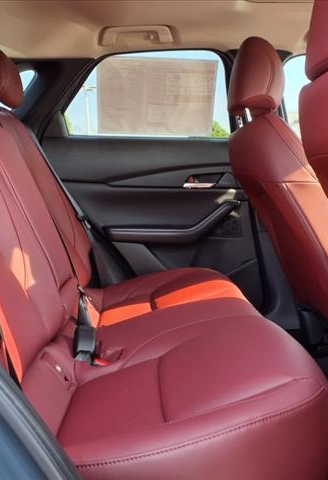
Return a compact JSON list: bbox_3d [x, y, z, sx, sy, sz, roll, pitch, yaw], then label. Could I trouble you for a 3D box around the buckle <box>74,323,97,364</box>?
[{"bbox_3d":[-0.160,0.211,1.020,0.041,0.072,0.026,7,-29,-9],"label":"buckle"}]

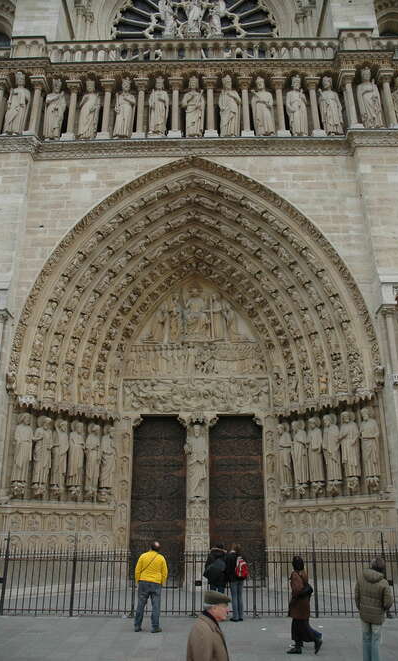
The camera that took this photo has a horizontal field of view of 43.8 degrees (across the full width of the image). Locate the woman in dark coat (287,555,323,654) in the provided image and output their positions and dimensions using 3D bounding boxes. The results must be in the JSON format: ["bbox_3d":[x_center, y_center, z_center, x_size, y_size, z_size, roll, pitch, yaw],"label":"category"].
[{"bbox_3d":[1.966,5.069,9.144,0.640,1.642,0.480,0,-20,1],"label":"woman in dark coat"}]

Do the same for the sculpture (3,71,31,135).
[{"bbox_3d":[-7.233,-9.041,19.730,0.970,3.329,0.720,0,-20,1],"label":"sculpture"}]

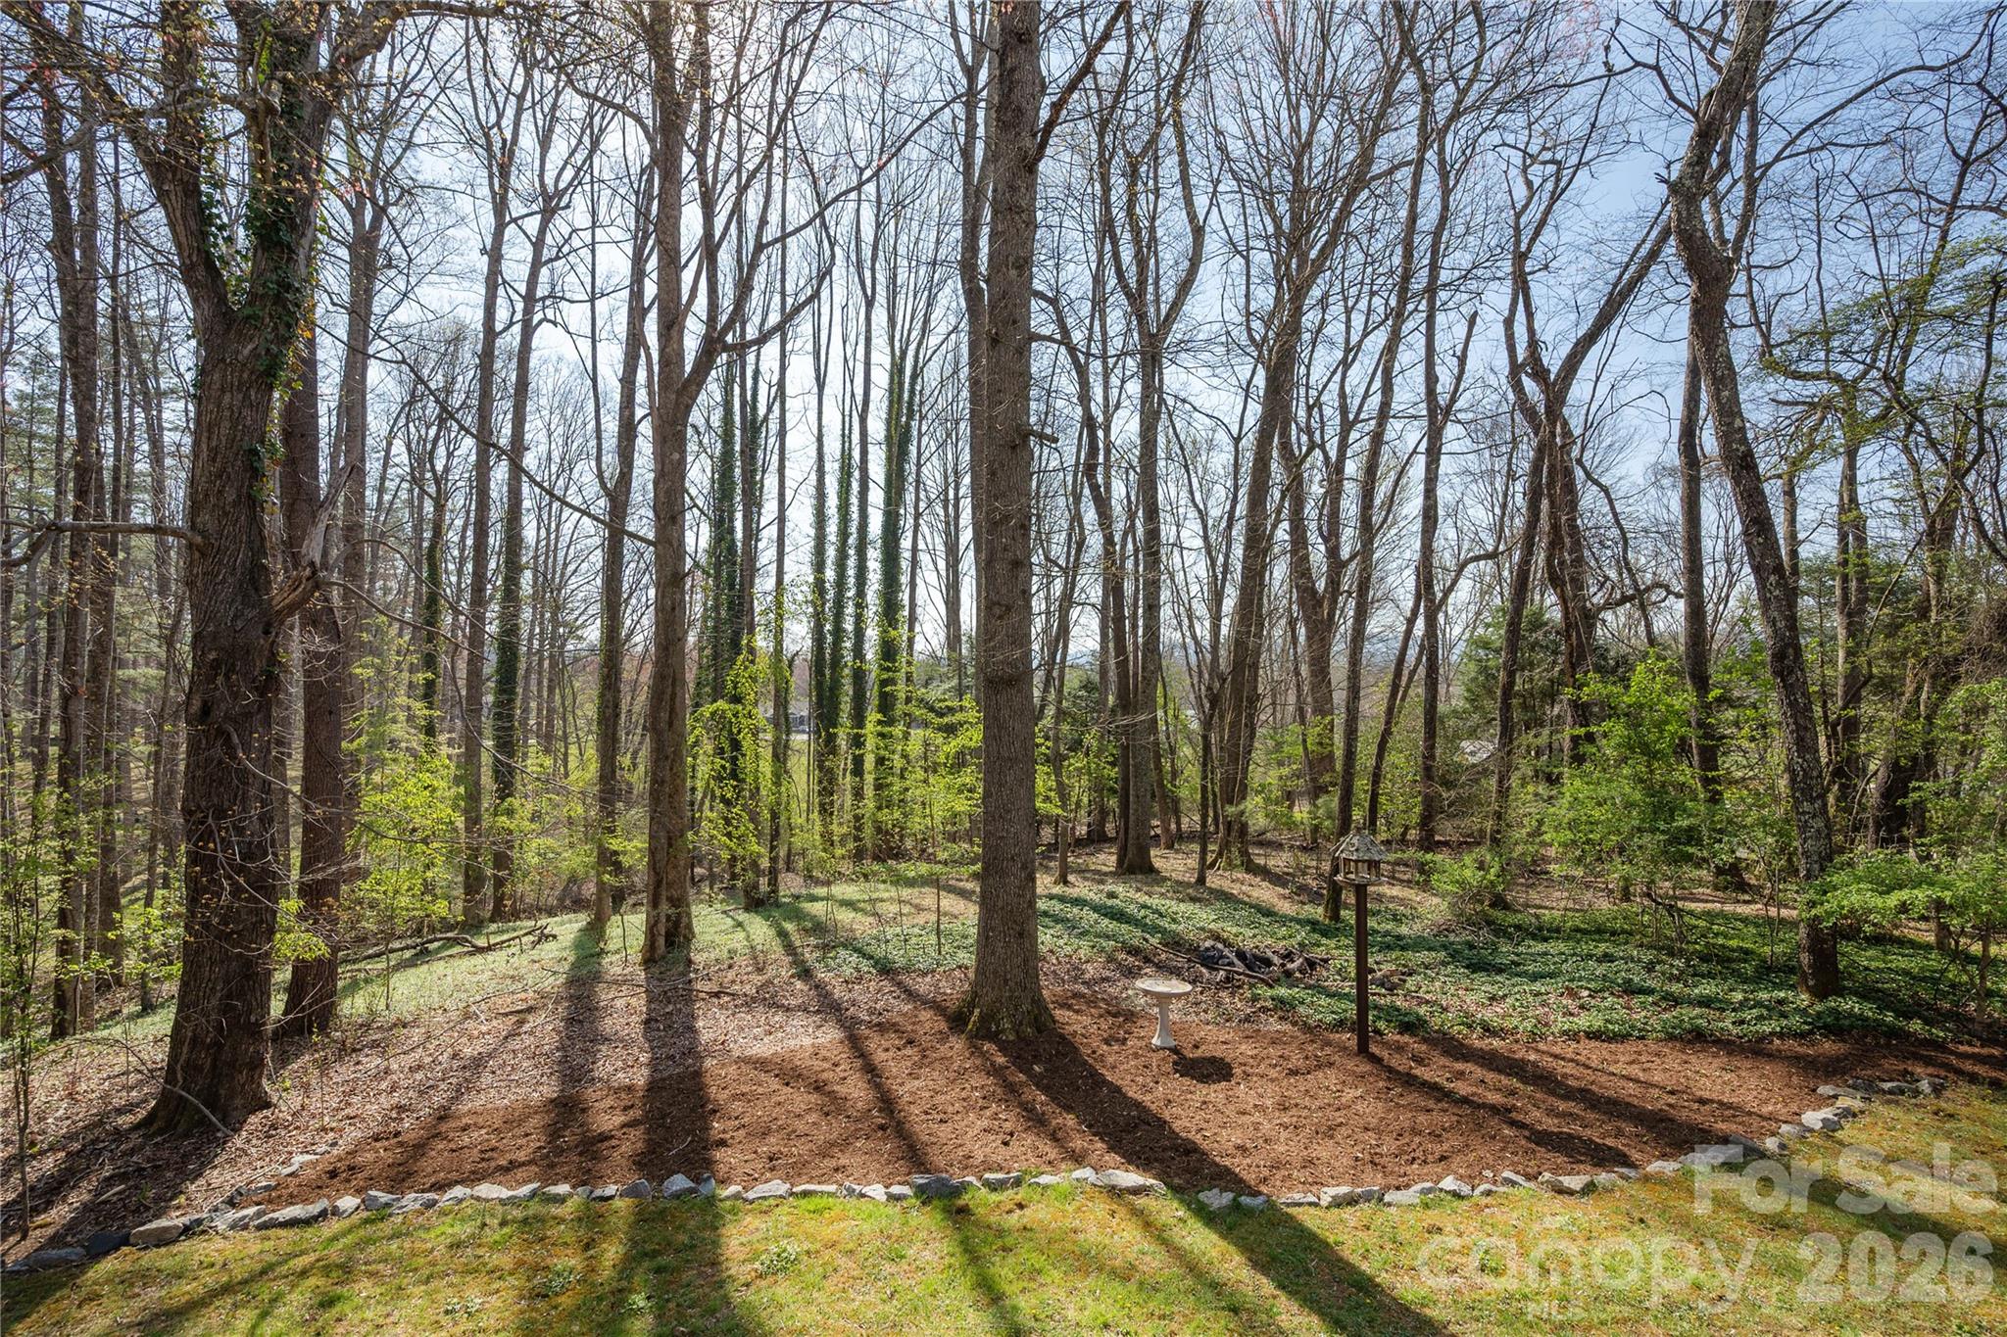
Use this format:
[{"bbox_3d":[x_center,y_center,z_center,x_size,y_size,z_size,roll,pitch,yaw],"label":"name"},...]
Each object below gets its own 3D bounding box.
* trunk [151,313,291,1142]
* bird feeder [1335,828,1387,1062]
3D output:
[{"bbox_3d":[-7.050,0.420,7.500,0.920,7.100,0.900,1,-2,-17],"label":"trunk"},{"bbox_3d":[3.160,2.410,7.400,0.450,2.020,0.450,0,-2,17],"label":"bird feeder"}]

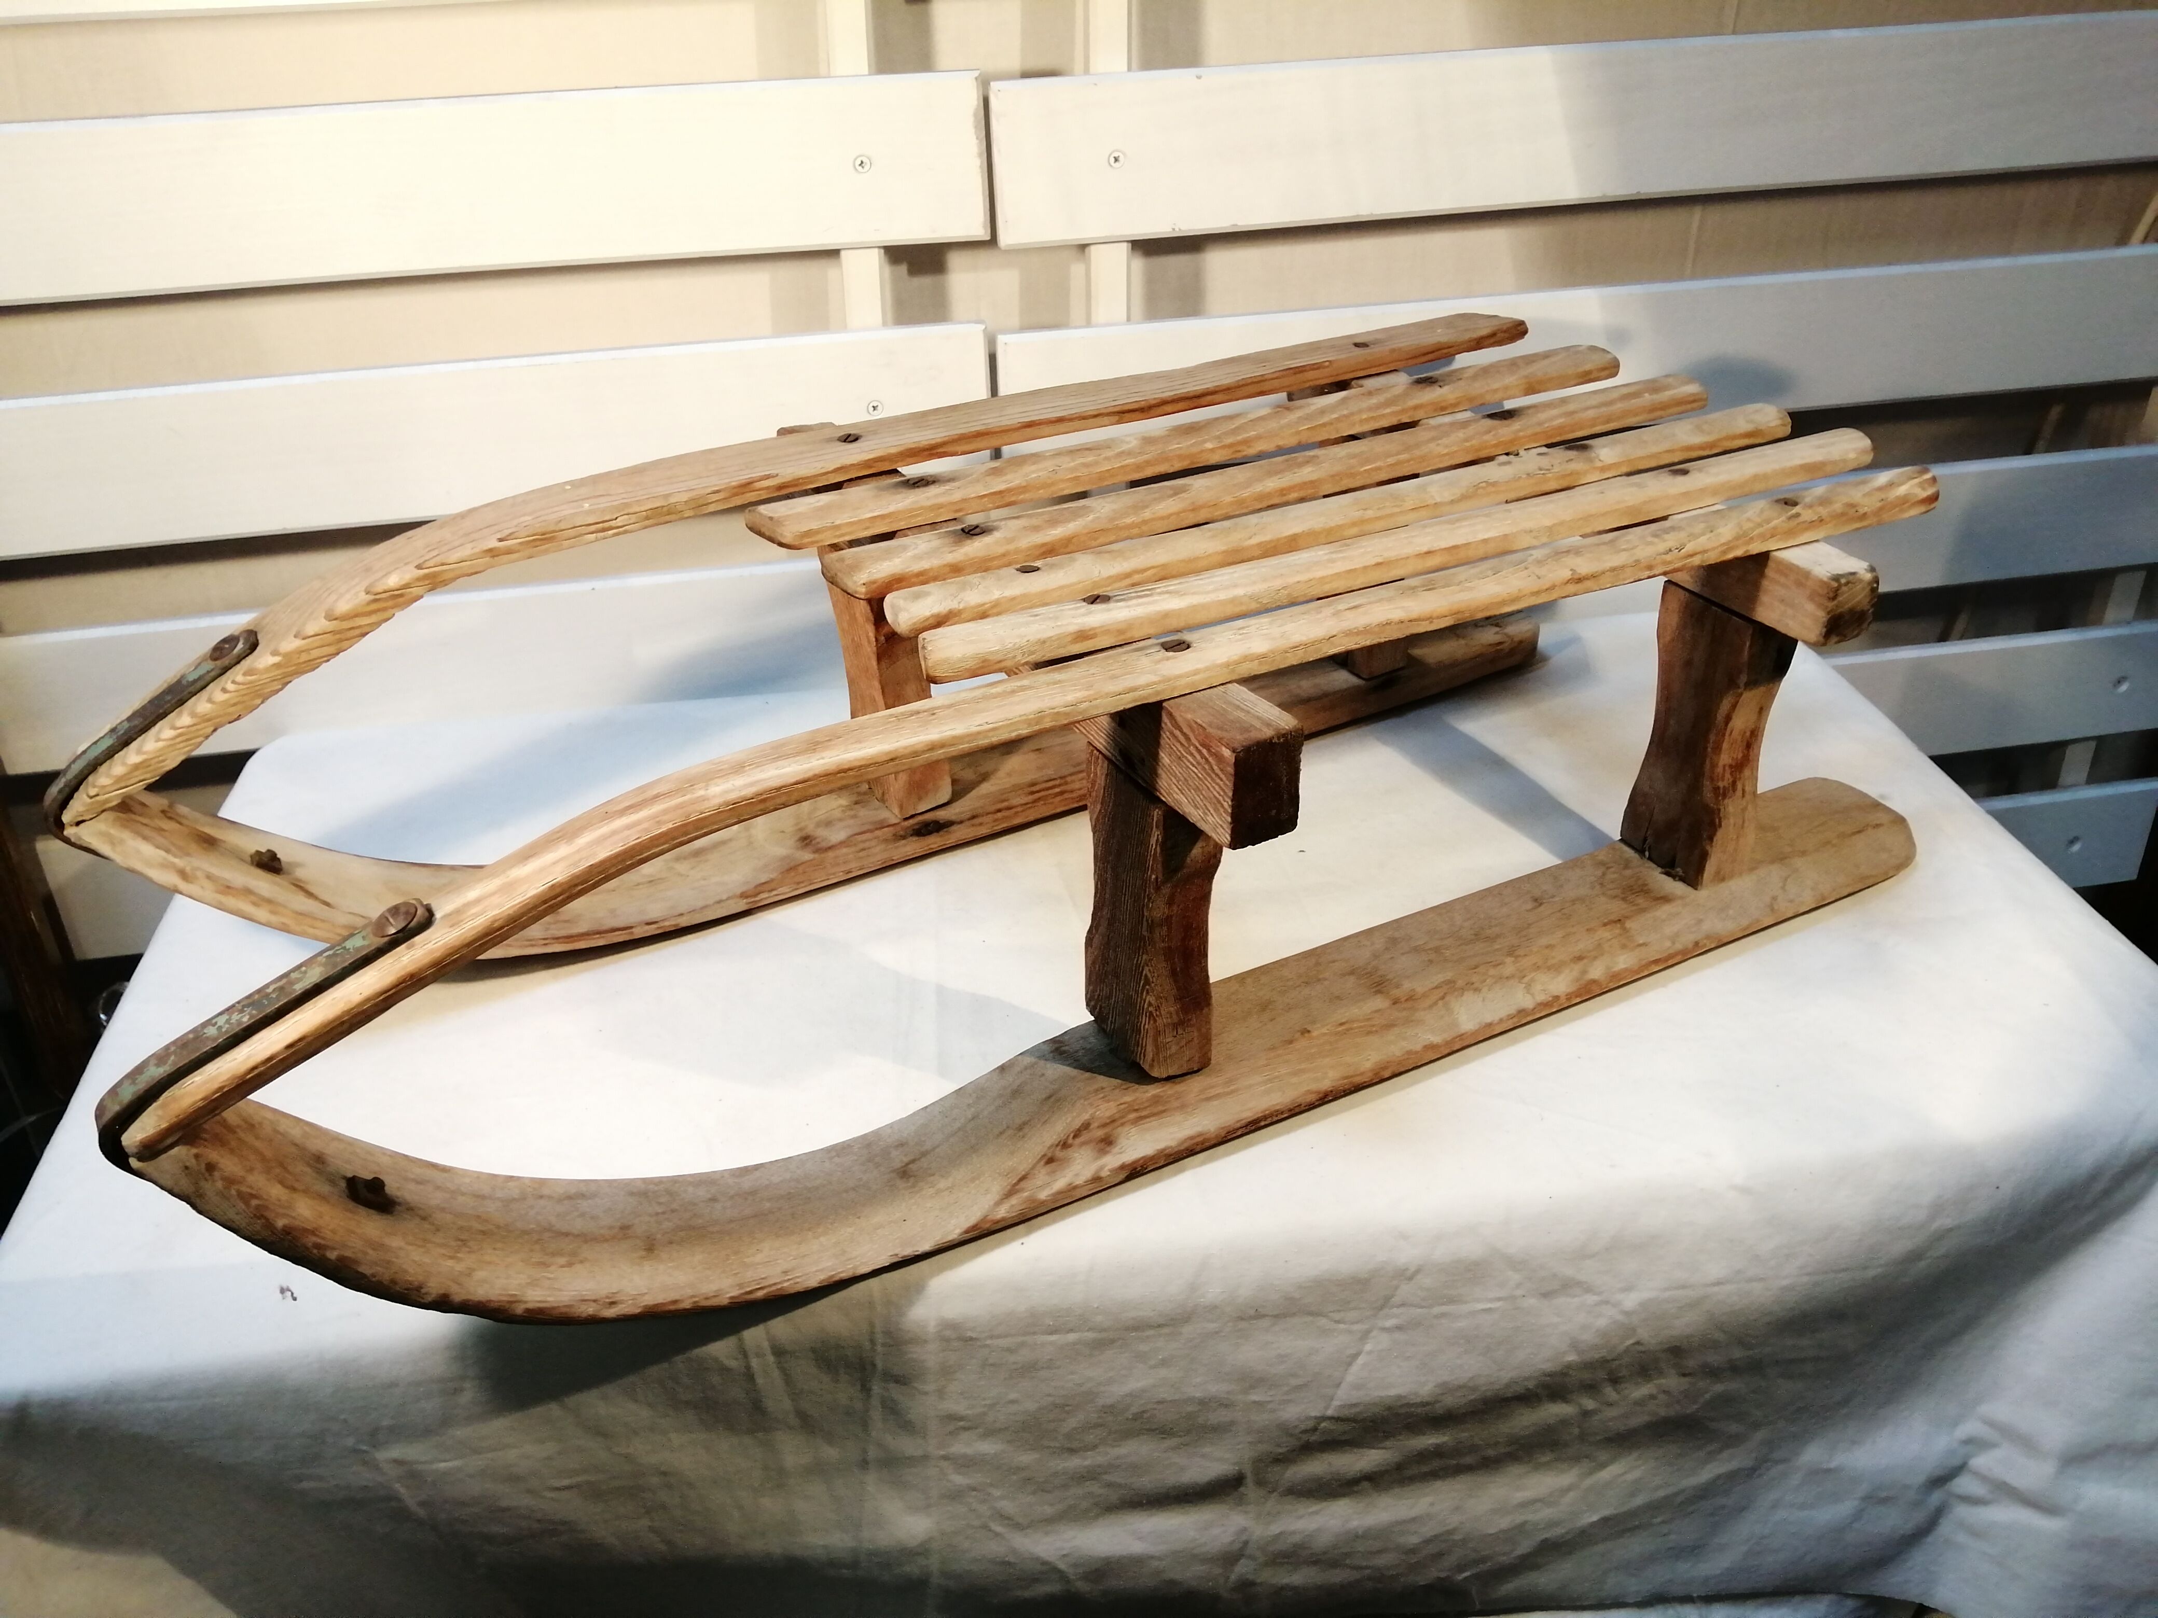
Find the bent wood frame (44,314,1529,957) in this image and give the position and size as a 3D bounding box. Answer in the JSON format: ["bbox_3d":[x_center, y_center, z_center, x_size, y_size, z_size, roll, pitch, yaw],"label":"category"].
[{"bbox_3d":[-0.065,-0.100,0.874,0.857,0.234,0.094,-17,36,-28],"label":"bent wood frame"}]

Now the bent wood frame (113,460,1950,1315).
[{"bbox_3d":[0.079,0.021,0.680,0.857,0.234,0.094,-17,36,-28],"label":"bent wood frame"}]

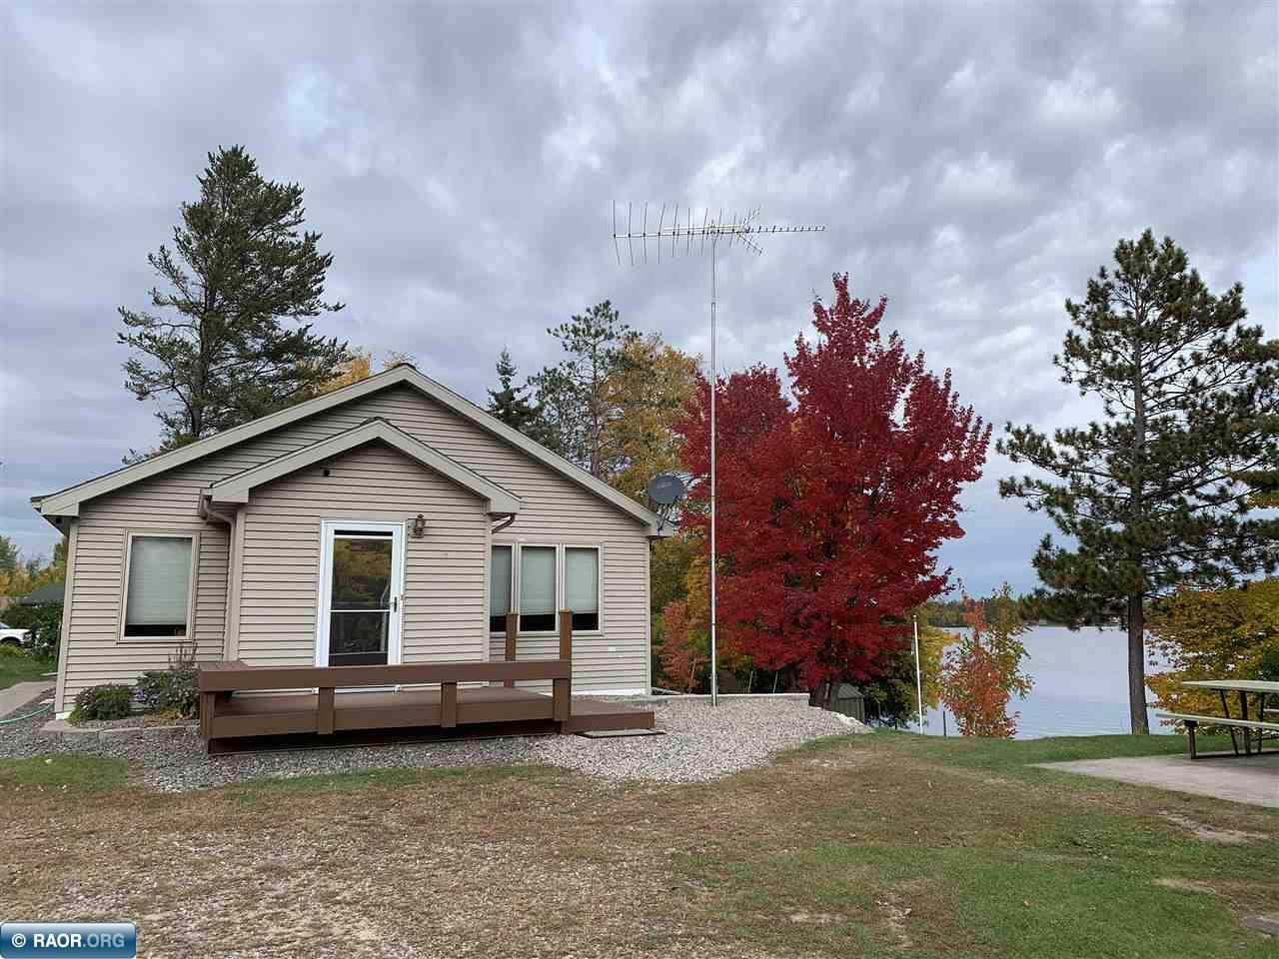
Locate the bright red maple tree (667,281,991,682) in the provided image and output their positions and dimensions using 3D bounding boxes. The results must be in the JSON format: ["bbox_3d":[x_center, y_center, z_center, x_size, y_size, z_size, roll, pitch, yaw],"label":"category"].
[{"bbox_3d":[3.946,0.100,19.515,6.409,8.872,6.000,-1,-8,11],"label":"bright red maple tree"}]

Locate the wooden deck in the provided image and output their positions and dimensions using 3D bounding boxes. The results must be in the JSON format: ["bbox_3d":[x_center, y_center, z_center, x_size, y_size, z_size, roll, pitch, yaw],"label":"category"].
[{"bbox_3d":[-2.447,2.233,11.249,4.920,1.365,2.150,4,-8,-24],"label":"wooden deck"}]

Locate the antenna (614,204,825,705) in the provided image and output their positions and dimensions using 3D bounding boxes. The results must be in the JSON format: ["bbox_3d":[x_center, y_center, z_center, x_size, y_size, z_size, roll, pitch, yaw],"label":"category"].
[{"bbox_3d":[1.221,-0.433,14.673,3.360,7.620,2.580,0,-8,6],"label":"antenna"}]

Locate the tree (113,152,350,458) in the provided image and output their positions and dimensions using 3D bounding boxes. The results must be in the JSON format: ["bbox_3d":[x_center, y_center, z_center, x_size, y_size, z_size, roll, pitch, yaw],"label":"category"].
[{"bbox_3d":[-12.607,-2.529,29.992,6.700,16.100,6.500,3,-8,-23],"label":"tree"}]

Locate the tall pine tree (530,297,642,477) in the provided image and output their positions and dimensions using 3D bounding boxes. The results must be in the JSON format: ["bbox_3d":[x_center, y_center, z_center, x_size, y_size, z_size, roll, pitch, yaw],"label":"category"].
[{"bbox_3d":[-2.162,-0.045,37.805,4.700,14.500,4.600,1,-7,-3],"label":"tall pine tree"}]

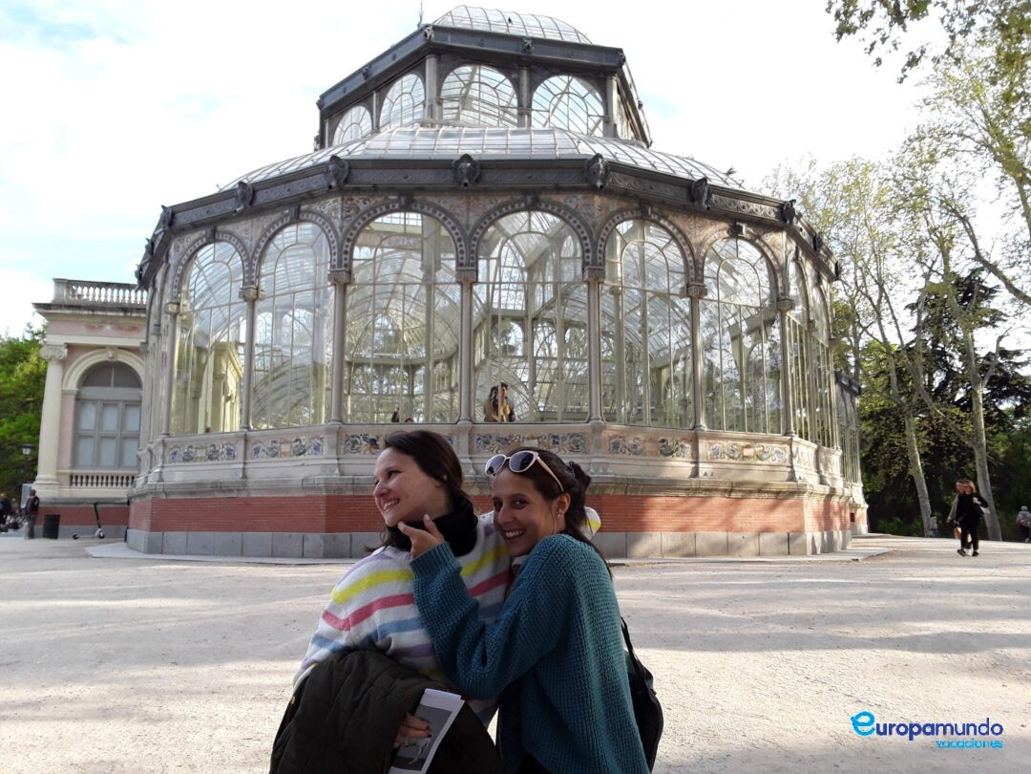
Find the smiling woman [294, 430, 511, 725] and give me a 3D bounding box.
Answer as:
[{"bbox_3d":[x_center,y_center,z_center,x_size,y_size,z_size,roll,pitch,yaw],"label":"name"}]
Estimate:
[{"bbox_3d":[-0.247,0.895,1.806,0.600,1.600,0.420,-3,-9,20],"label":"smiling woman"}]

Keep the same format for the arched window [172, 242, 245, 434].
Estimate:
[{"bbox_3d":[-7.334,-1.222,19.263,2.475,4.661,0.250,-5,-10,30],"label":"arched window"}]

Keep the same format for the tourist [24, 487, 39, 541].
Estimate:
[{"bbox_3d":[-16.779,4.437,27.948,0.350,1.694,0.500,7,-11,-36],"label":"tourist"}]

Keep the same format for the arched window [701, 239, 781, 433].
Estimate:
[{"bbox_3d":[5.035,-1.146,17.842,2.245,4.309,0.300,5,-10,-27],"label":"arched window"}]

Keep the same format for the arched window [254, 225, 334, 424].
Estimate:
[{"bbox_3d":[-4.671,-1.312,16.857,2.245,4.309,0.300,-5,-11,30],"label":"arched window"}]

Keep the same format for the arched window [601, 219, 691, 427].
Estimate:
[{"bbox_3d":[2.929,-1.452,17.663,2.475,4.661,0.250,5,-10,-27],"label":"arched window"}]

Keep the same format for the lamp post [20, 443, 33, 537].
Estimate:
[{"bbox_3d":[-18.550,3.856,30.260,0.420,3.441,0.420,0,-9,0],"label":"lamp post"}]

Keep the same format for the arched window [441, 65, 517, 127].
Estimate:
[{"bbox_3d":[-1.052,-8.369,23.481,2.310,2.173,0.250,2,-9,-13],"label":"arched window"}]

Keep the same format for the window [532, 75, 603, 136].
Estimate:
[{"bbox_3d":[1.512,-8.030,23.135,2.284,1.962,0.250,2,-9,-14],"label":"window"}]

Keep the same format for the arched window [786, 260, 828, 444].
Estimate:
[{"bbox_3d":[7.335,-0.989,20.692,0.250,4.661,2.475,-6,-10,33],"label":"arched window"}]

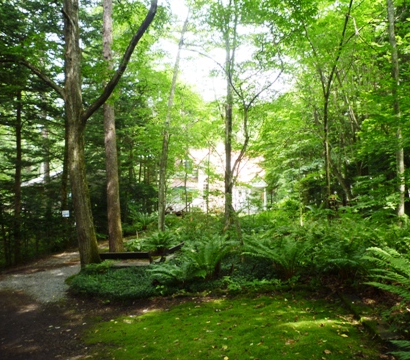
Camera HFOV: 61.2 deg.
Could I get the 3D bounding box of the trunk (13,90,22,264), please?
[{"bbox_3d":[-3.894,-0.052,7.200,0.150,3.600,0.150,0,-1,0],"label":"trunk"}]

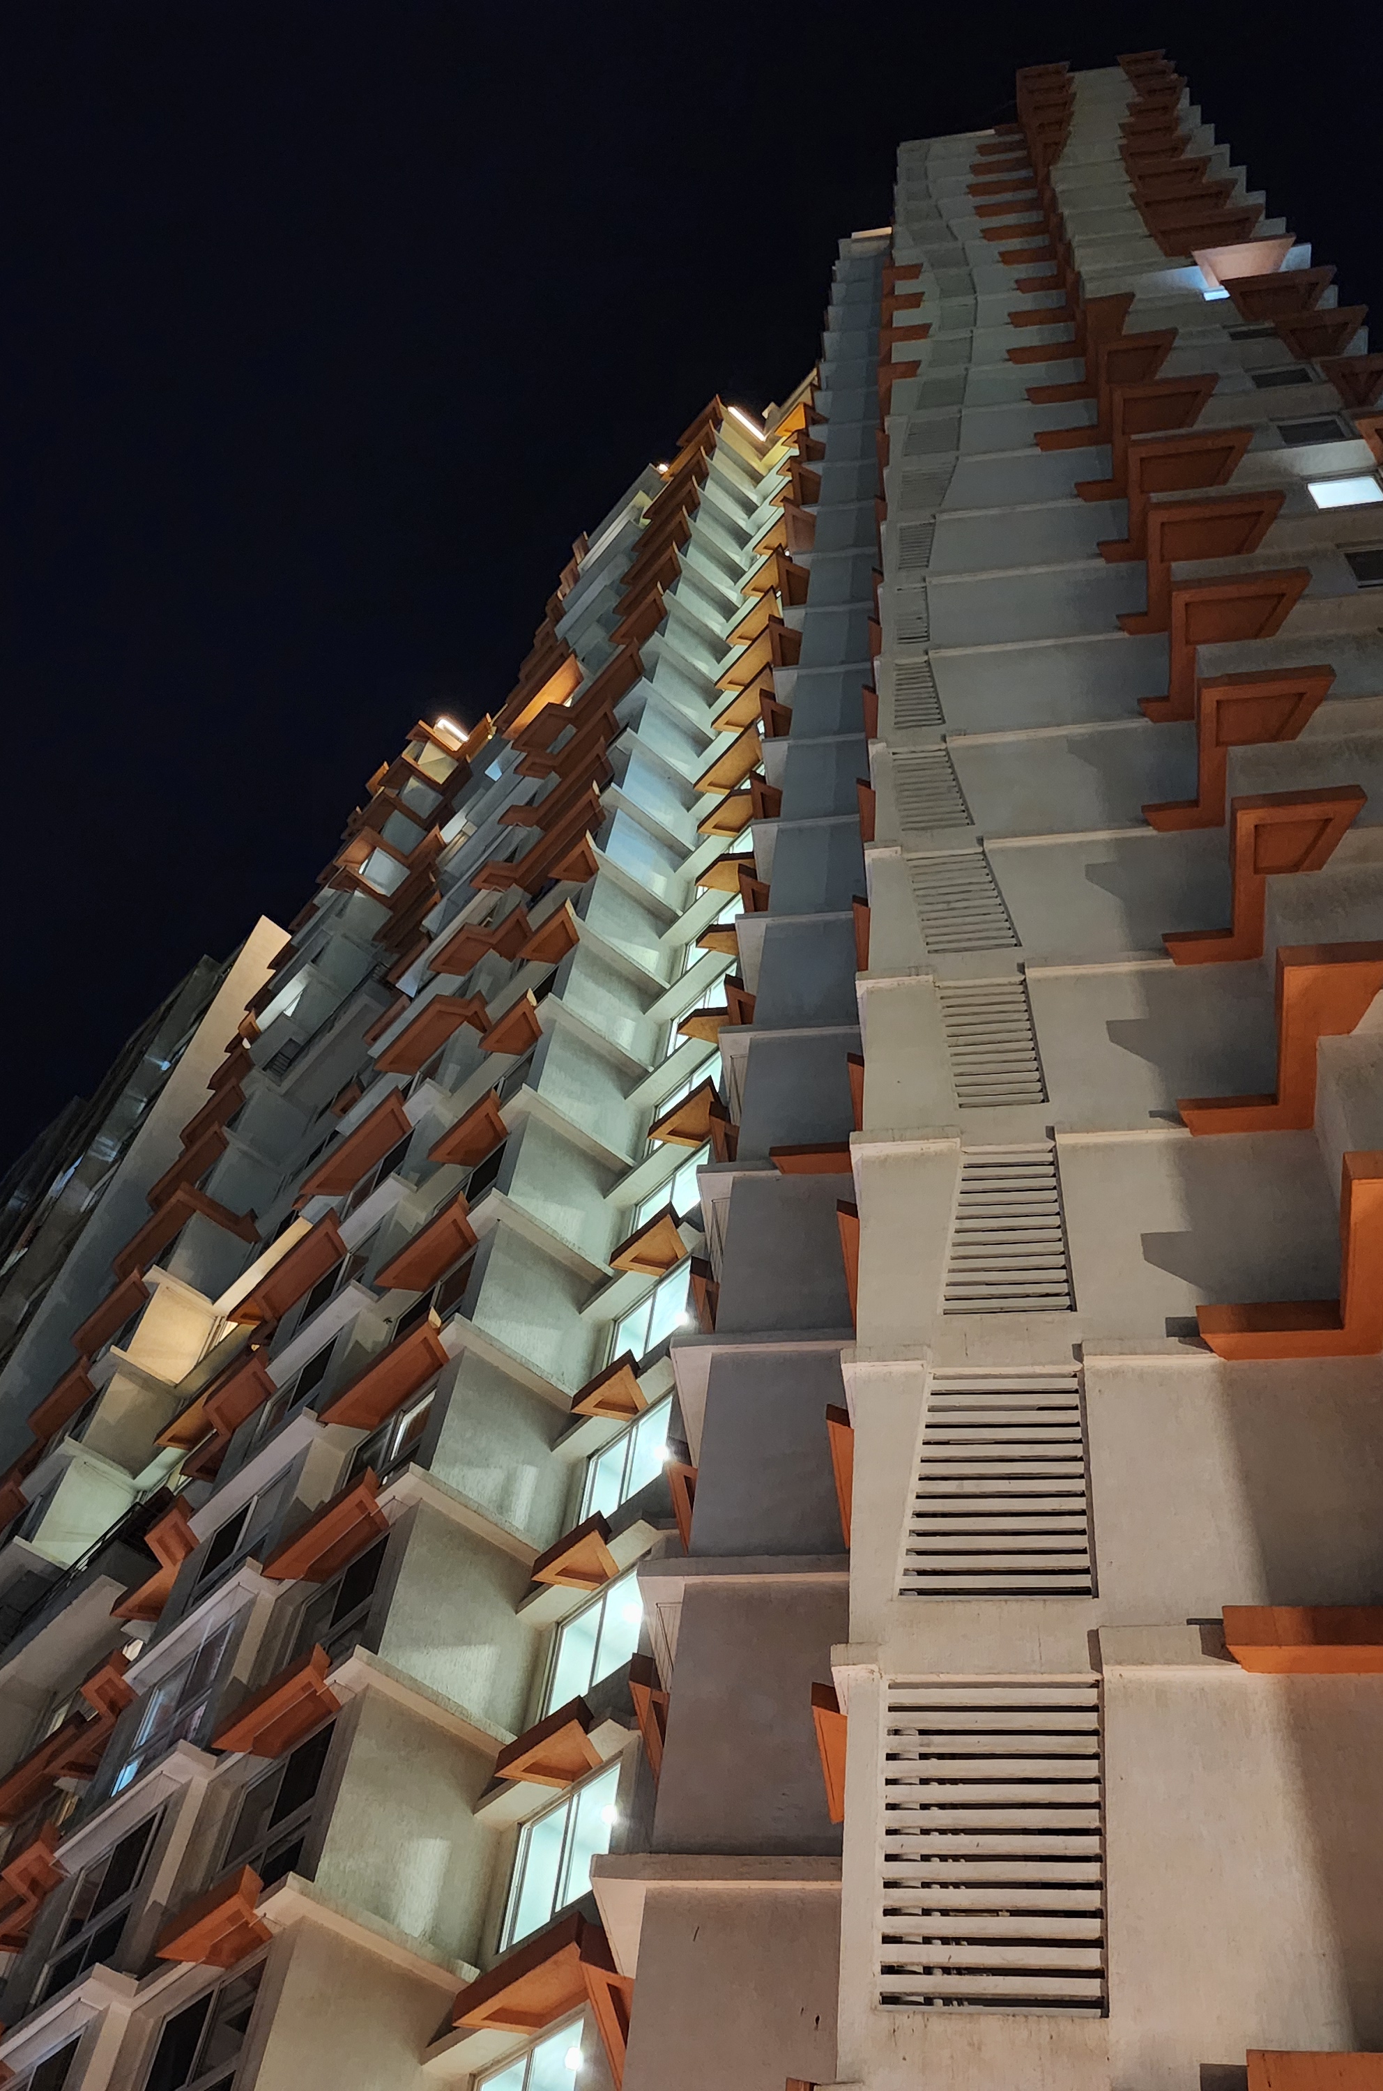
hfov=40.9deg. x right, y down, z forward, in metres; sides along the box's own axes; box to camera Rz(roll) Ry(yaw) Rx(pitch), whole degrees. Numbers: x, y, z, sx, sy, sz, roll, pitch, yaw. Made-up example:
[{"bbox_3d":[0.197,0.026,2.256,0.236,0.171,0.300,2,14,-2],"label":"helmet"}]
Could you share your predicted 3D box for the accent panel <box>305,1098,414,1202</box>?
[{"bbox_3d":[-6.679,2.131,38.057,0.804,0.285,3.585,37,-59,-17],"label":"accent panel"}]

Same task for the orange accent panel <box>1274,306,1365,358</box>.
[{"bbox_3d":[11.256,-12.719,33.227,1.600,0.350,0.720,-3,-56,9],"label":"orange accent panel"}]

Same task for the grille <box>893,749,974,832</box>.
[{"bbox_3d":[3.146,-3.333,24.221,1.032,2.310,0.120,-3,-56,9],"label":"grille"}]

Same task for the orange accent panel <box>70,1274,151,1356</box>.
[{"bbox_3d":[-15.403,7.071,49.616,0.690,0.350,3.621,37,-59,-18],"label":"orange accent panel"}]

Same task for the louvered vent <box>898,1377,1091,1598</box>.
[{"bbox_3d":[2.370,3.435,14.545,1.450,2.260,0.120,-3,-56,9],"label":"louvered vent"}]

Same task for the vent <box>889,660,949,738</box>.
[{"bbox_3d":[3.308,-5.033,26.727,0.699,2.370,0.120,-3,-56,9],"label":"vent"}]

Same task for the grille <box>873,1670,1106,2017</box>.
[{"bbox_3d":[1.981,5.098,11.913,1.518,2.322,0.150,-3,-56,9],"label":"grille"}]

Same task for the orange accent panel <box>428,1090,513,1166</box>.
[{"bbox_3d":[-3.882,1.588,33.994,0.710,0.330,2.090,37,-59,-18],"label":"orange accent panel"}]

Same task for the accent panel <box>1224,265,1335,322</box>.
[{"bbox_3d":[11.355,-14.421,35.711,2.030,0.330,0.710,-3,-56,9],"label":"accent panel"}]

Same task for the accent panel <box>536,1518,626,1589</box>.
[{"bbox_3d":[-1.393,6.961,25.068,0.753,0.300,1.437,37,-59,-17],"label":"accent panel"}]

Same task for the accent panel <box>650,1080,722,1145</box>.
[{"bbox_3d":[0.091,1.328,33.239,0.770,0.360,1.620,37,-59,-18],"label":"accent panel"}]

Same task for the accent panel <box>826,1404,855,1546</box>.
[{"bbox_3d":[1.490,3.786,16.242,0.423,0.195,1.629,-3,-56,9],"label":"accent panel"}]

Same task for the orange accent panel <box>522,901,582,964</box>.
[{"bbox_3d":[-2.775,-2.236,38.606,0.680,0.330,1.570,36,-59,-18],"label":"orange accent panel"}]

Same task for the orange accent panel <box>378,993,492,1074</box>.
[{"bbox_3d":[-5.410,-0.166,39.987,1.284,0.285,3.183,37,-59,-17],"label":"orange accent panel"}]

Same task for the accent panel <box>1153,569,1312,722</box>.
[{"bbox_3d":[6.966,-5.205,24.263,2.130,0.310,1.840,-3,-56,9],"label":"accent panel"}]

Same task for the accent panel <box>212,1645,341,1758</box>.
[{"bbox_3d":[-5.284,8.716,24.243,0.725,0.330,2.403,37,-59,-18],"label":"accent panel"}]

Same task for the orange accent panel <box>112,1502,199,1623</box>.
[{"bbox_3d":[-9.303,9.199,32.699,1.360,0.330,3.390,36,-59,-18],"label":"orange accent panel"}]

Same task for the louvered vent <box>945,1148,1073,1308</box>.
[{"bbox_3d":[2.855,1.700,16.917,1.140,2.290,0.110,-3,-56,9],"label":"louvered vent"}]

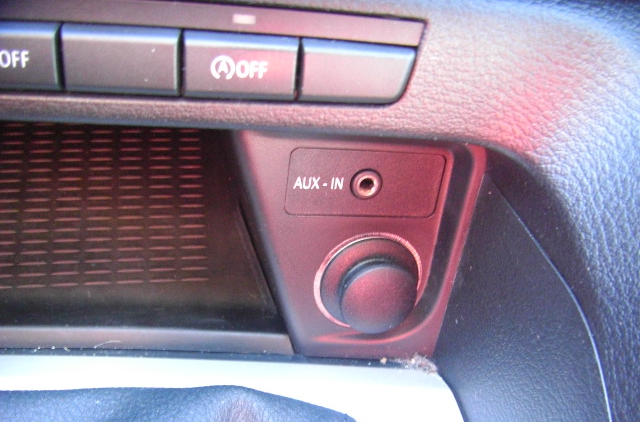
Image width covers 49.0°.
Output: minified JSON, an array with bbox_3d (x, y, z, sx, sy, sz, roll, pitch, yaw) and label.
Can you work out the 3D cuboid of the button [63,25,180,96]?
[{"bbox_3d":[-0.045,-0.035,0.161,0.025,0.015,0.007,1,16,-10],"label":"button"}]

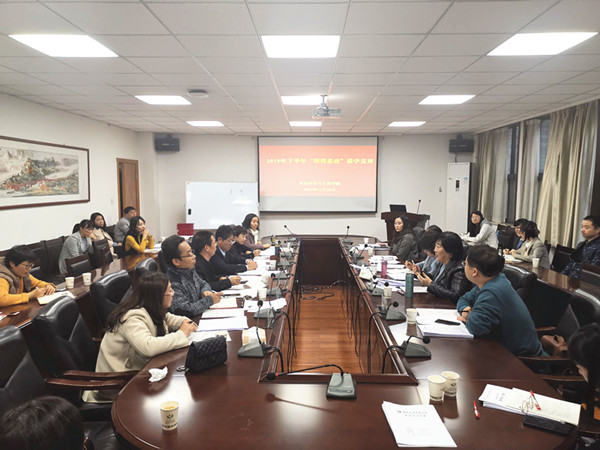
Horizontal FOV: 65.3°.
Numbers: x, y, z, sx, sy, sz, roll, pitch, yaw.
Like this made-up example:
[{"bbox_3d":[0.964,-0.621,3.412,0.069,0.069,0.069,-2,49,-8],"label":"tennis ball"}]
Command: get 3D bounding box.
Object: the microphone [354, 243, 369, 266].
[{"bbox_3d":[0.711,0.331,5.288,0.160,0.230,0.120,0,5,1],"label":"microphone"}]

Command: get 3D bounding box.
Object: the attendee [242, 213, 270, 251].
[{"bbox_3d":[-0.571,0.430,6.683,0.700,1.190,0.500,4,7,36],"label":"attendee"}]

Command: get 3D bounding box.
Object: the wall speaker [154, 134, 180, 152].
[{"bbox_3d":[-2.705,-1.647,9.553,0.500,0.290,0.300,-1,5,-7],"label":"wall speaker"}]

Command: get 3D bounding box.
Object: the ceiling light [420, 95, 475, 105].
[{"bbox_3d":[1.833,-1.557,5.856,0.590,0.050,0.600,0,5,1],"label":"ceiling light"}]

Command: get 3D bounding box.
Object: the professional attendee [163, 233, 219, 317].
[{"bbox_3d":[-0.837,0.692,3.424,0.700,1.285,0.540,-1,5,-9],"label":"professional attendee"}]

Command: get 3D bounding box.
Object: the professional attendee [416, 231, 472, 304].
[{"bbox_3d":[1.280,0.689,4.003,0.660,1.270,0.520,0,5,-7],"label":"professional attendee"}]

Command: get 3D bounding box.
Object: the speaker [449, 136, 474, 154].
[{"bbox_3d":[3.312,-1.633,9.601,0.520,0.300,0.280,2,5,21],"label":"speaker"}]

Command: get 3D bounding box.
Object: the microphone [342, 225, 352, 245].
[{"bbox_3d":[0.727,0.145,7.181,0.145,0.250,0.120,0,5,1],"label":"microphone"}]

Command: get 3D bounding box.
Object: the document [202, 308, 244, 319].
[{"bbox_3d":[-0.507,0.604,3.167,0.290,0.012,0.210,0,5,-5],"label":"document"}]

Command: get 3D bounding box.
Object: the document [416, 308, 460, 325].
[{"bbox_3d":[0.950,0.619,3.165,0.300,0.020,0.340,1,5,9],"label":"document"}]

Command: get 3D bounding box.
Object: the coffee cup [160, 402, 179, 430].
[{"bbox_3d":[-0.507,0.747,1.816,0.074,0.088,0.074,0,5,0],"label":"coffee cup"}]

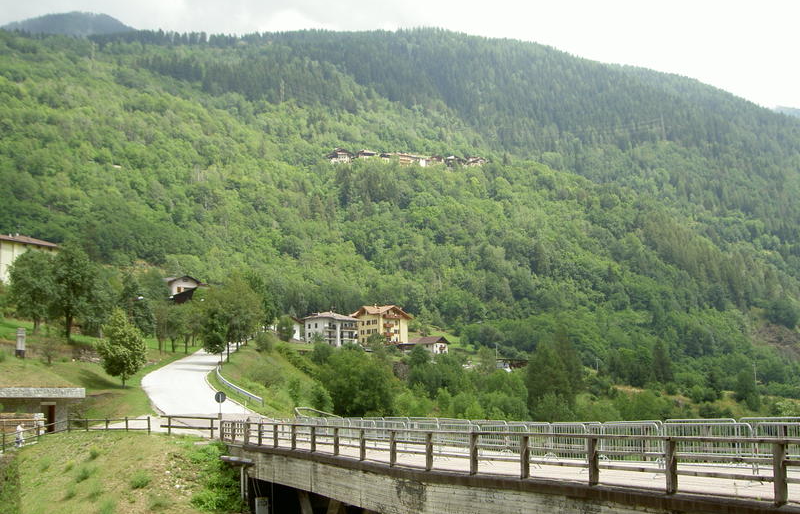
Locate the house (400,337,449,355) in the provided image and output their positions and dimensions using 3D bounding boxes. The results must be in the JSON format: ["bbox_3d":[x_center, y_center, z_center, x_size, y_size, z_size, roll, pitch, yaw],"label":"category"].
[{"bbox_3d":[9.375,31.984,325.000,9.000,7.300,15.000,6,-9,-42],"label":"house"}]

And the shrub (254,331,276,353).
[{"bbox_3d":[-20.892,13.281,140.000,3.300,3.200,3.300,0,-6,0],"label":"shrub"}]

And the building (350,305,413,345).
[{"bbox_3d":[-6.055,22.486,295.000,15.000,13.200,13.500,6,-9,-42],"label":"building"}]

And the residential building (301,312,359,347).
[{"bbox_3d":[-21.822,22.764,283.000,10.500,11.300,15.000,5,-8,-40],"label":"residential building"}]

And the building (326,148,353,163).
[{"bbox_3d":[-43.631,-72.839,650.000,18.000,11.200,14.000,1,-7,-5],"label":"building"}]

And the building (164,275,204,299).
[{"bbox_3d":[-58.579,8.291,245.000,9.800,6.700,9.800,2,-7,-18],"label":"building"}]

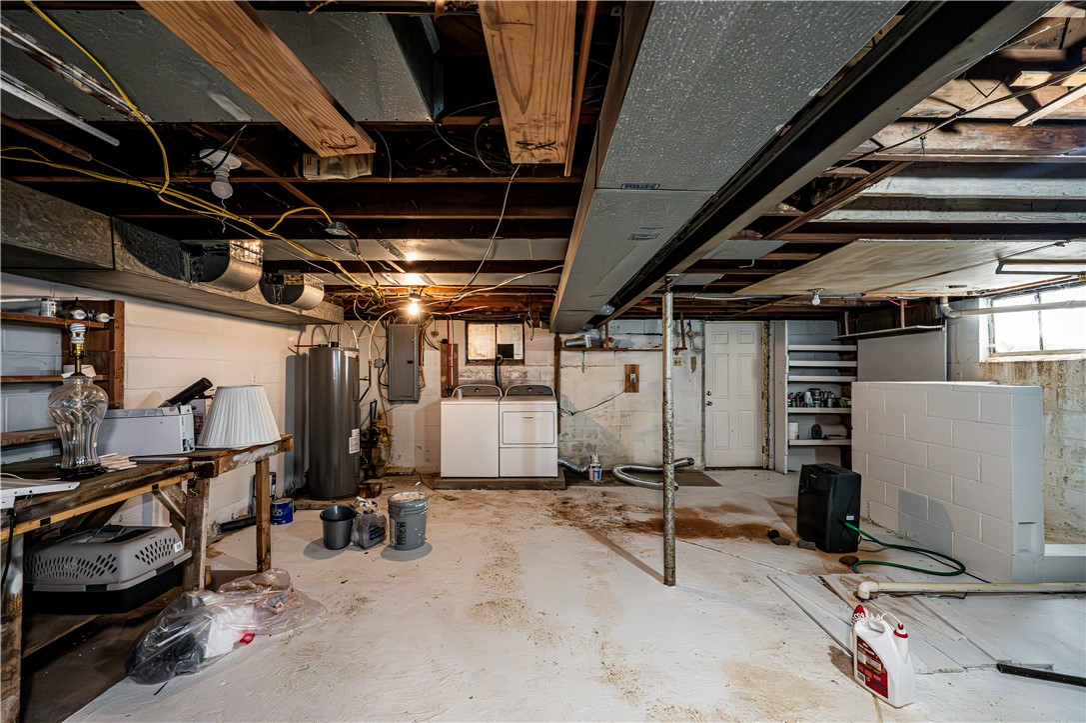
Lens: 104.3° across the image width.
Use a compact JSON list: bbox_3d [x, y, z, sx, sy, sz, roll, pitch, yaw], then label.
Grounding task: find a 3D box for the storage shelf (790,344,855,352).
[{"bbox_3d":[3.665,-0.170,5.660,0.900,0.070,0.290,0,-1,0],"label":"storage shelf"}]

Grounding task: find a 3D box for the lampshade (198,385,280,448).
[{"bbox_3d":[-2.090,0.375,2.930,0.450,0.375,0.450,0,-1,0],"label":"lampshade"}]

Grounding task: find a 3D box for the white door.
[{"bbox_3d":[2.640,0.455,5.820,0.800,2.000,0.060,0,-1,0],"label":"white door"}]

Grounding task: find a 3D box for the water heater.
[{"bbox_3d":[-2.217,0.624,4.500,0.495,1.540,0.495,0,-1,14],"label":"water heater"}]

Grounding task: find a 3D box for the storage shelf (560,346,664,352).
[{"bbox_3d":[1.050,-0.151,5.553,1.600,0.045,0.260,0,-1,0],"label":"storage shelf"}]

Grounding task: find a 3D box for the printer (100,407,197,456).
[{"bbox_3d":[-2.294,0.411,2.444,0.420,0.235,0.220,0,-1,-17],"label":"printer"}]

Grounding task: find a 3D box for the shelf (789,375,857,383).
[{"bbox_3d":[3.665,0.234,5.660,0.900,0.070,0.290,0,-1,0],"label":"shelf"}]

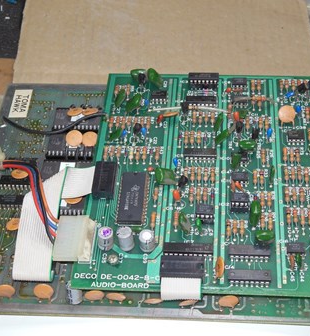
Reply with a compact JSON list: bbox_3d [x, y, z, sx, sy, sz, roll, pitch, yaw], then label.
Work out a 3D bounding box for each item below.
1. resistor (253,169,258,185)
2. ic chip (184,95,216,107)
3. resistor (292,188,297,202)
[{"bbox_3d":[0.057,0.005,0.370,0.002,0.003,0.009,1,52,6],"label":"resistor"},{"bbox_3d":[0.029,-0.043,0.417,0.019,0.004,0.007,1,51,6],"label":"ic chip"},{"bbox_3d":[0.079,0.015,0.365,0.003,0.003,0.007,1,52,6],"label":"resistor"}]

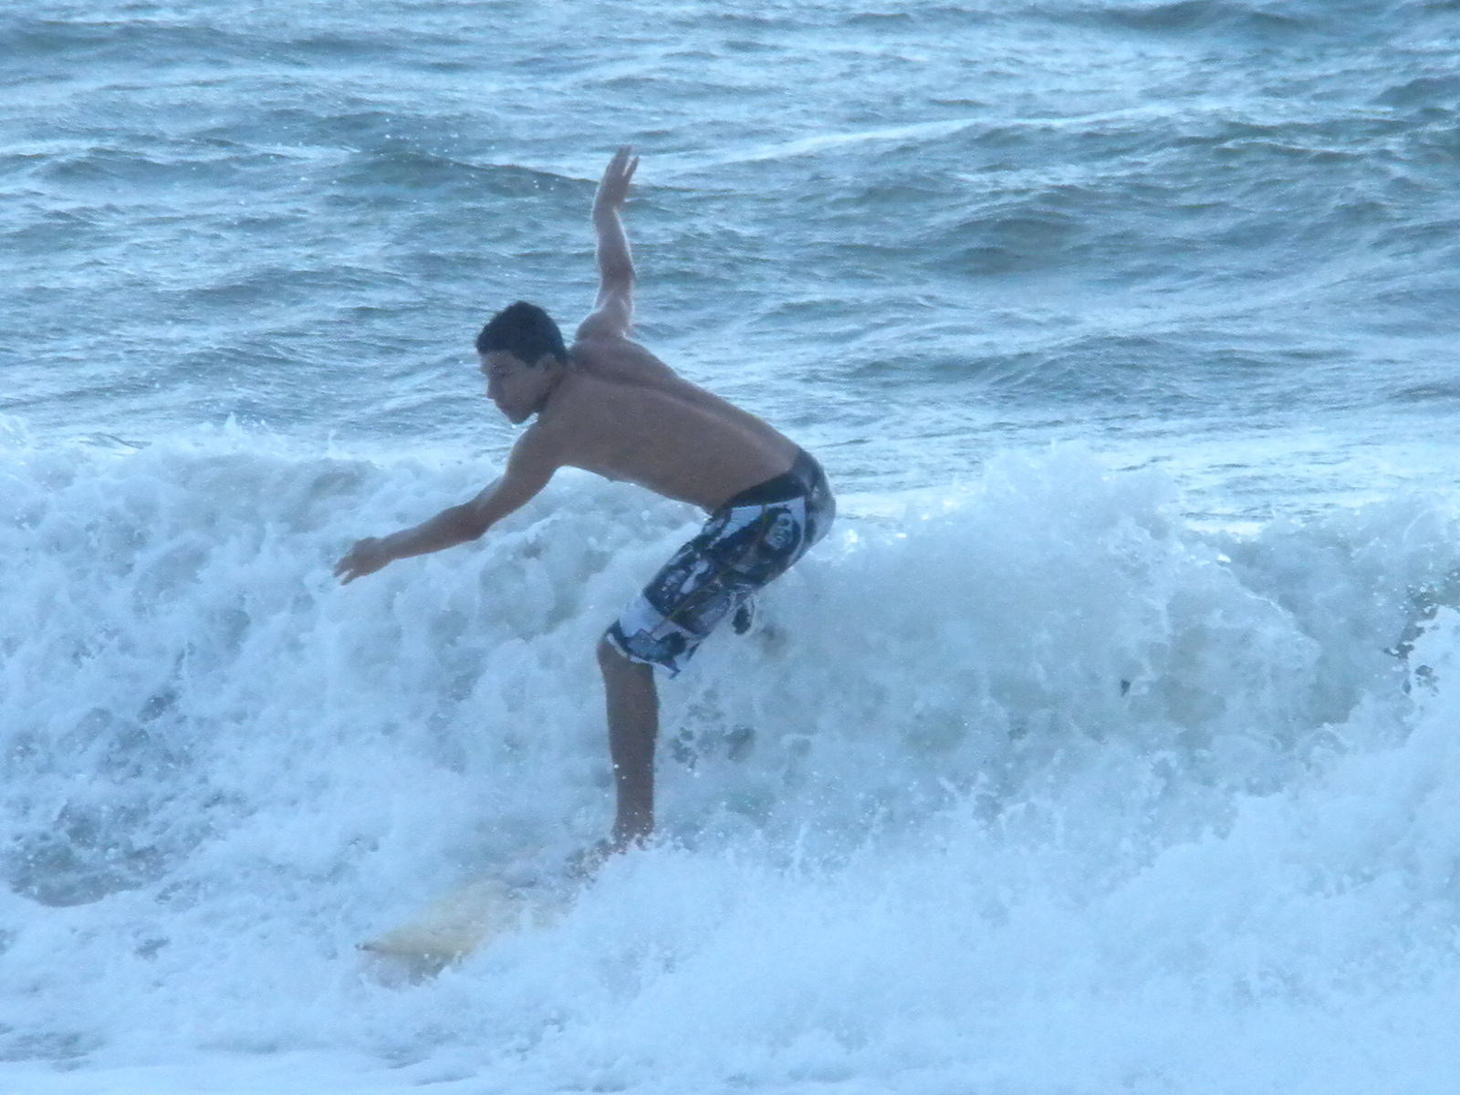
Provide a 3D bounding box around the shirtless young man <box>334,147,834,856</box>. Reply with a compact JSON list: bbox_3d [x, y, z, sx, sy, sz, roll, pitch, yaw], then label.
[{"bbox_3d":[-0.294,-0.065,22.200,0.950,1.380,1.080,2,7,16],"label":"shirtless young man"}]

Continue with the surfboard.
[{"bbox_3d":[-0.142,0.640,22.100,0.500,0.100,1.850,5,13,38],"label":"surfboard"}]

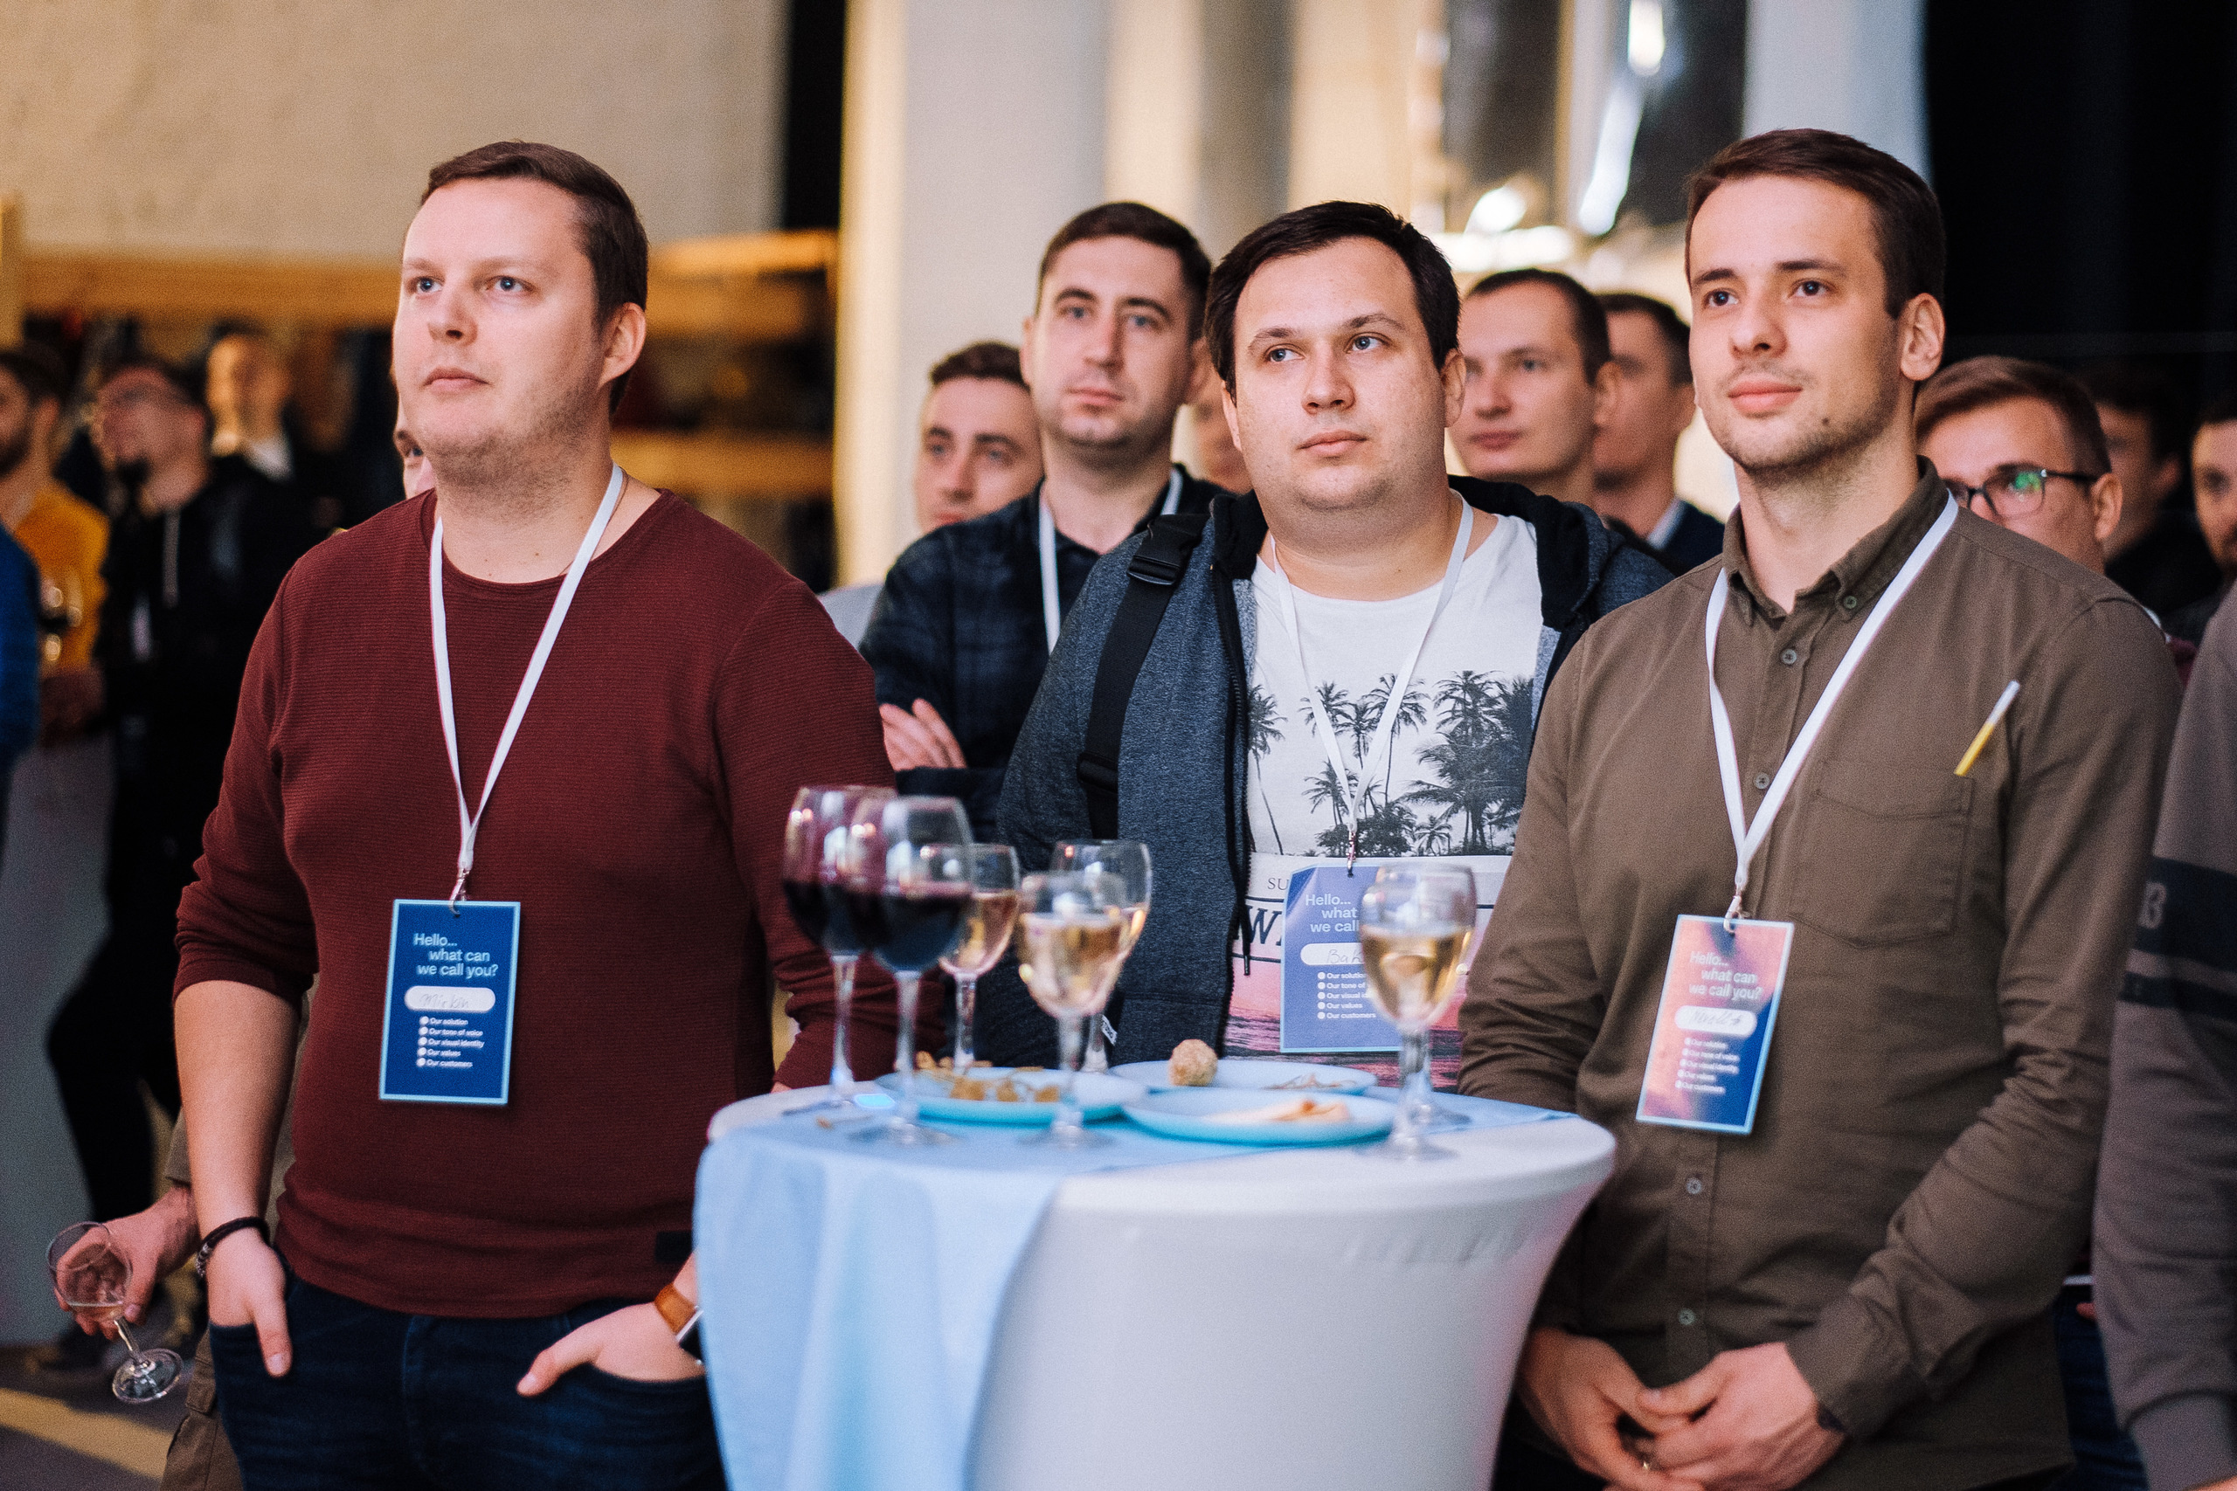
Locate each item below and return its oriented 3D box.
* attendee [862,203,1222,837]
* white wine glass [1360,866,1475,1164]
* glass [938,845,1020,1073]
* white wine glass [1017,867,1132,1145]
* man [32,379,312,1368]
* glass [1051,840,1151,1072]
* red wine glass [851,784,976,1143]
[{"bbox_3d":[-0.026,0.376,5.070,0.550,1.796,0.360,2,3,9],"label":"attendee"},{"bbox_3d":[0.196,0.178,3.457,0.075,0.182,0.075,2,3,0],"label":"white wine glass"},{"bbox_3d":[-0.105,0.161,3.674,0.074,0.177,0.074,2,3,0],"label":"glass"},{"bbox_3d":[-0.029,0.174,3.474,0.074,0.177,0.074,2,3,0],"label":"white wine glass"},{"bbox_3d":[-1.584,0.179,8.897,0.420,1.678,0.520,-1,4,-41],"label":"man"},{"bbox_3d":[-0.013,0.160,3.739,0.074,0.177,0.074,2,3,0],"label":"glass"},{"bbox_3d":[-0.137,0.149,3.469,0.081,0.223,0.081,2,3,0],"label":"red wine glass"}]

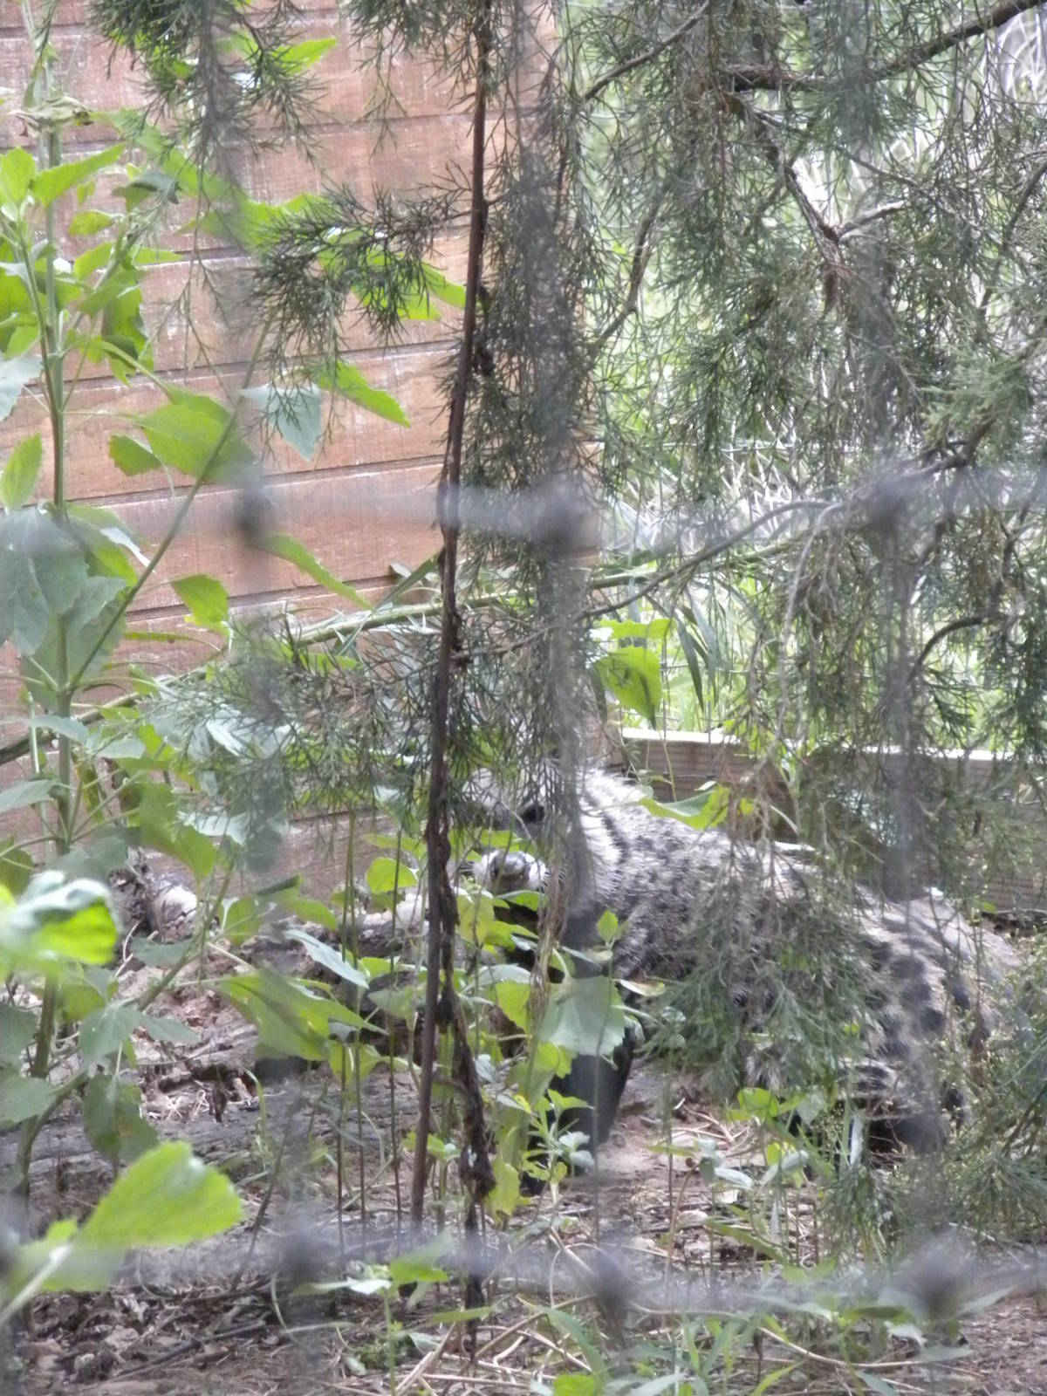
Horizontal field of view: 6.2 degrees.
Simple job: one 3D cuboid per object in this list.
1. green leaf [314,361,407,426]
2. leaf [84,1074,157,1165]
[{"bbox_3d":[-0.157,-0.295,9.300,0.115,0.022,0.060,33,-27,-26],"label":"green leaf"},{"bbox_3d":[-0.378,0.399,9.000,0.070,0.092,0.030,-2,8,-14],"label":"leaf"}]

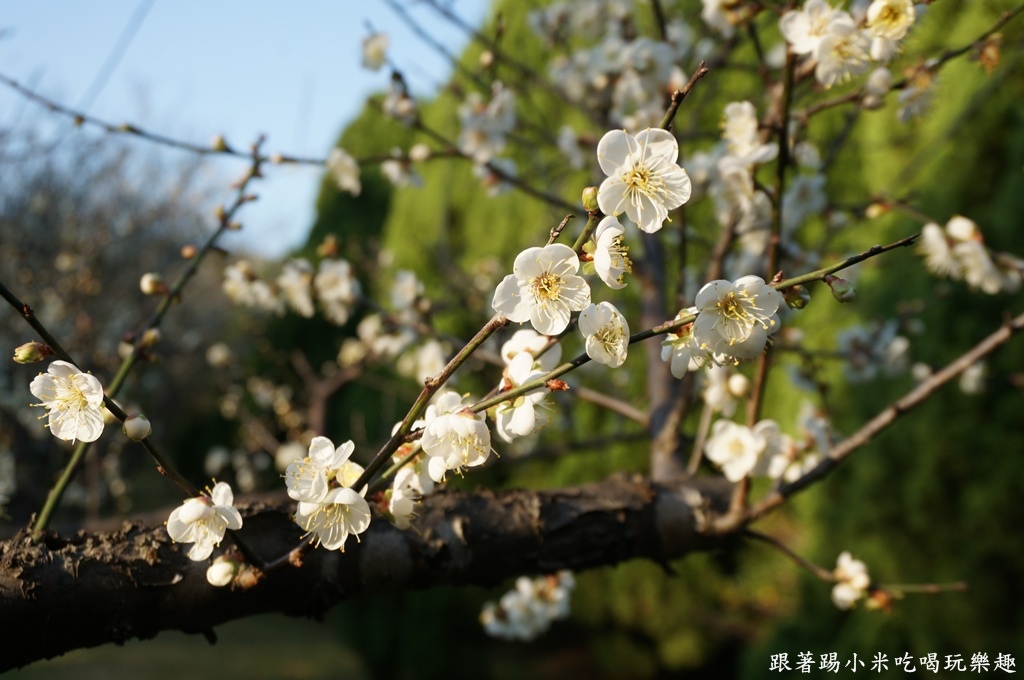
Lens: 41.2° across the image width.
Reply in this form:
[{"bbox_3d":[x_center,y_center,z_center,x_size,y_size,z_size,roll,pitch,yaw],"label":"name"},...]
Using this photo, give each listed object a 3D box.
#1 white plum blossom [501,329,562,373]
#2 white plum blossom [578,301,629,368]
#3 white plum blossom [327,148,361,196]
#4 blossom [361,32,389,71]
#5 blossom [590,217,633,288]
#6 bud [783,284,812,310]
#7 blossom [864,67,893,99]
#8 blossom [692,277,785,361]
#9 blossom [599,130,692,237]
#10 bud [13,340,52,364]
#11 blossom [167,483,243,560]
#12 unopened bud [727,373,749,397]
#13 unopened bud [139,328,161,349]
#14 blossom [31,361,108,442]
[{"bbox_3d":[0.006,0.004,0.405,0.020,0.019,0.012,-1,24,7],"label":"white plum blossom"},{"bbox_3d":[0.024,-0.001,0.365,0.018,0.018,0.011,4,-1,-37],"label":"white plum blossom"},{"bbox_3d":[-0.074,-0.074,0.600,0.022,0.022,0.012,-4,18,42],"label":"white plum blossom"},{"bbox_3d":[-0.086,-0.180,0.850,0.021,0.023,0.013,2,11,-25],"label":"blossom"},{"bbox_3d":[0.026,-0.023,0.362,0.013,0.019,0.019,9,-1,24],"label":"blossom"},{"bbox_3d":[0.079,-0.012,0.380,0.007,0.006,0.006,32,0,12],"label":"bud"},{"bbox_3d":[0.153,-0.108,0.570,0.012,0.013,0.012,1,-5,-6],"label":"blossom"},{"bbox_3d":[0.062,-0.006,0.375,0.024,0.024,0.014,2,14,-22],"label":"blossom"},{"bbox_3d":[0.035,-0.042,0.360,0.025,0.028,0.012,1,5,-13],"label":"blossom"},{"bbox_3d":[-0.135,0.004,0.385,0.011,0.007,0.007,-9,0,-15],"label":"bud"},{"bbox_3d":[-0.087,0.051,0.385,0.021,0.022,0.013,-1,31,7],"label":"blossom"},{"bbox_3d":[0.079,0.016,0.475,0.008,0.009,0.008,0,-5,0],"label":"unopened bud"},{"bbox_3d":[-0.125,-0.001,0.470,0.006,0.007,0.006,40,6,0],"label":"unopened bud"},{"bbox_3d":[-0.122,0.017,0.375,0.022,0.022,0.013,-3,7,31],"label":"blossom"}]

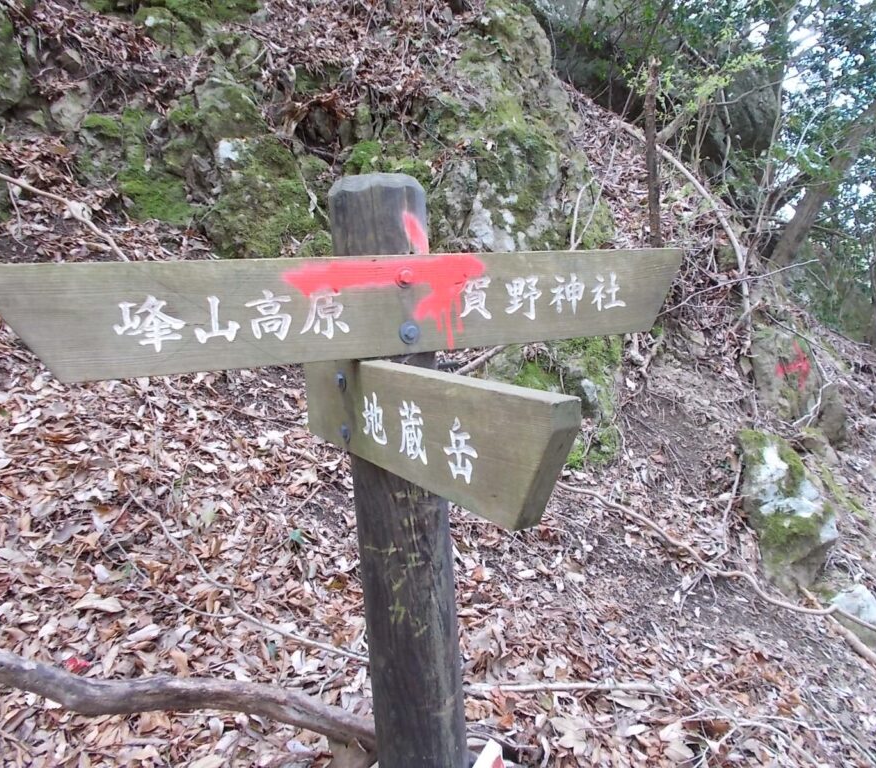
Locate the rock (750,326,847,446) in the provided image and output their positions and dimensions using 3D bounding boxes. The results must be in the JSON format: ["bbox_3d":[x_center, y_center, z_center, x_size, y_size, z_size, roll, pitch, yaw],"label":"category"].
[{"bbox_3d":[1.547,0.011,3.300,0.390,0.490,0.340,0,8,25],"label":"rock"}]

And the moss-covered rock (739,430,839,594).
[{"bbox_3d":[1.185,0.434,2.600,0.320,0.510,0.330,0,8,24],"label":"moss-covered rock"}]

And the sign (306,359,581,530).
[{"bbox_3d":[-0.035,0.042,0.874,0.030,0.125,0.581,-11,12,-28],"label":"sign"}]

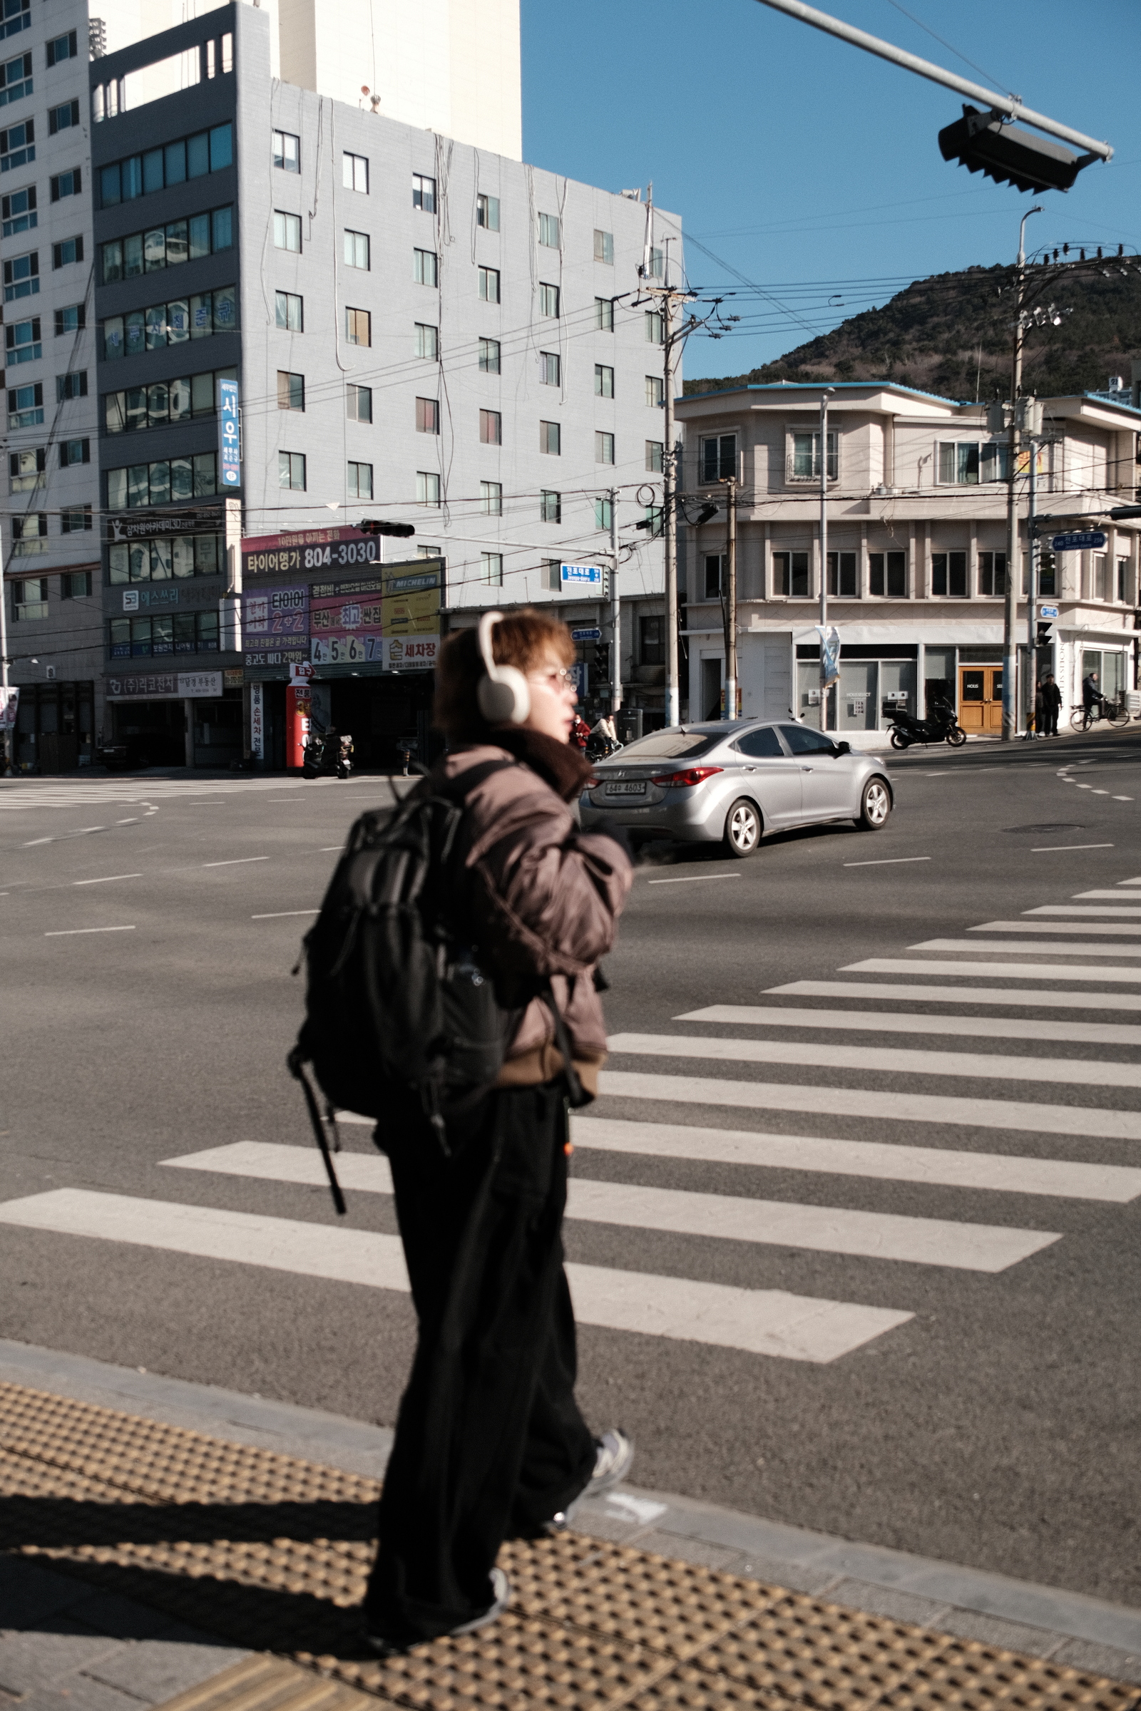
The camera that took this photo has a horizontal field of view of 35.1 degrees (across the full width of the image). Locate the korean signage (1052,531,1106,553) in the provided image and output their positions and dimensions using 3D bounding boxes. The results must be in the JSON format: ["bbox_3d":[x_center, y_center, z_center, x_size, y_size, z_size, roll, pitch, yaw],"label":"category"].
[{"bbox_3d":[13.787,-8.505,49.000,1.500,0.450,0.080,1,4,18],"label":"korean signage"}]

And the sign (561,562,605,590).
[{"bbox_3d":[0.313,-7.306,47.000,1.300,0.540,0.080,-2,4,-34],"label":"sign"}]

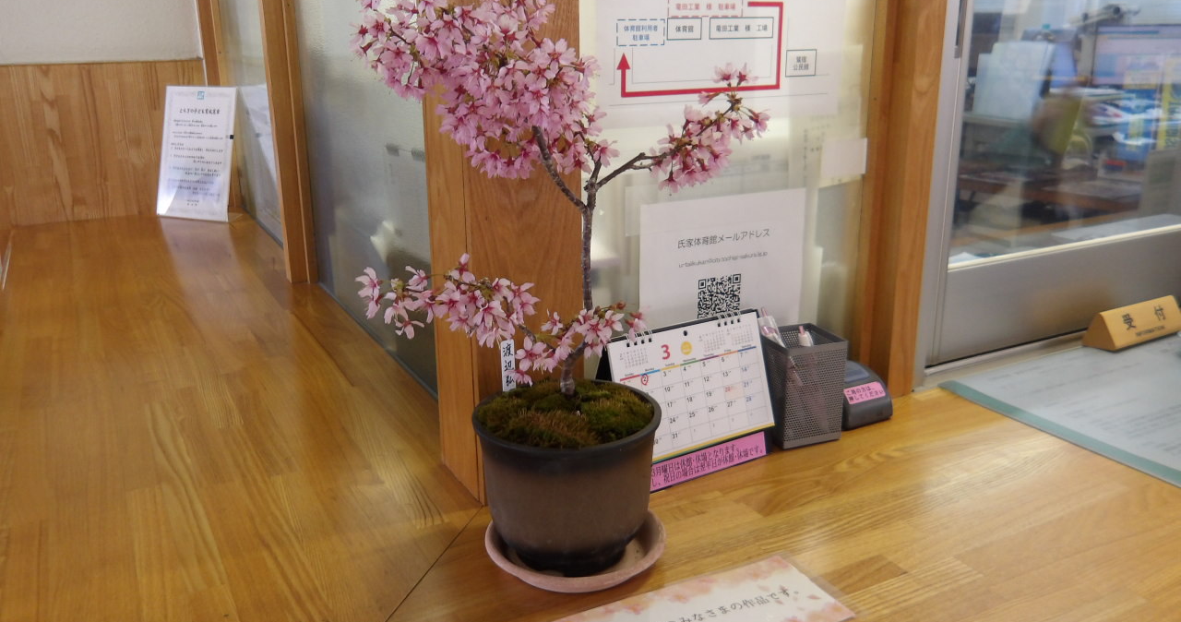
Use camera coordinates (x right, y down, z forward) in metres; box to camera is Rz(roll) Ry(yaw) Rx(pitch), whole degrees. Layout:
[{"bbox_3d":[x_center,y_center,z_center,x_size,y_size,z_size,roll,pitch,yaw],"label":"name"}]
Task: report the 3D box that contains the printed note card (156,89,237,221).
[{"bbox_3d":[-0.926,-0.375,2.183,0.221,0.300,0.095,6,17,23],"label":"printed note card"}]

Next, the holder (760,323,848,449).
[{"bbox_3d":[0.212,0.075,0.941,0.068,0.105,0.068,-6,17,-19],"label":"holder"}]

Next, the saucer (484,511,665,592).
[{"bbox_3d":[-0.011,0.182,0.729,0.143,0.020,0.143,-1,16,0],"label":"saucer"}]

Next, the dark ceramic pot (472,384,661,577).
[{"bbox_3d":[-0.016,0.132,0.709,0.144,0.116,0.144,-1,16,0],"label":"dark ceramic pot"}]

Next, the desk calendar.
[{"bbox_3d":[0.090,0.075,0.884,0.177,0.138,0.088,-11,19,-32],"label":"desk calendar"}]

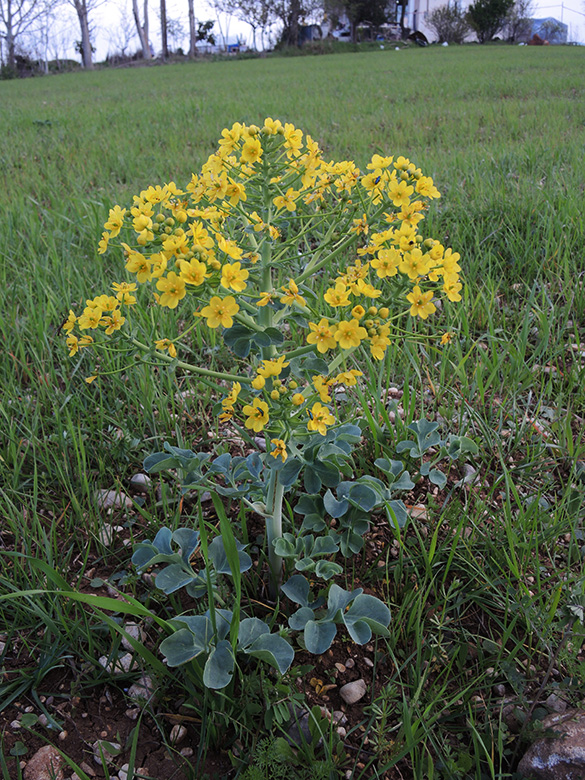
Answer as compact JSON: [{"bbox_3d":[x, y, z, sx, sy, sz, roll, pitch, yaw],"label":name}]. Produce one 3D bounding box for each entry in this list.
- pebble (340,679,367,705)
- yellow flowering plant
[{"bbox_3d":[0.054,0.268,0.560,0.024,0.015,0.019,-14,30,-27],"label":"pebble"},{"bbox_3d":[-0.010,0.006,0.580,0.360,0.465,0.310,0,26,0],"label":"yellow flowering plant"}]

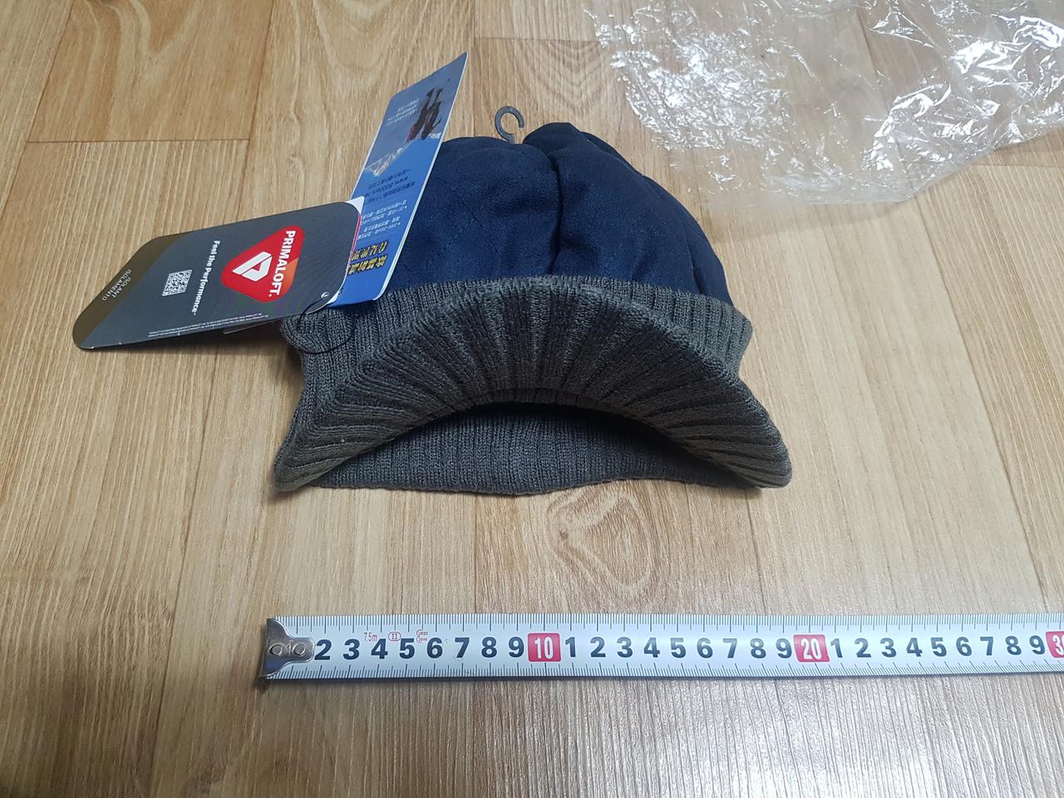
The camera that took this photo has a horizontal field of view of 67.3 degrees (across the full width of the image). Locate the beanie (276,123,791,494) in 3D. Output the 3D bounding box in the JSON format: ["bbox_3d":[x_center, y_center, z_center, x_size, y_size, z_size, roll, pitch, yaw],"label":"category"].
[{"bbox_3d":[0.001,-0.061,0.322,0.203,0.085,0.182,-1,63,-3],"label":"beanie"}]

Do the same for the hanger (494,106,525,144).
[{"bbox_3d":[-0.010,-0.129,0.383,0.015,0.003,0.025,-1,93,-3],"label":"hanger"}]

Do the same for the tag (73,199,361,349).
[{"bbox_3d":[-0.133,-0.051,0.331,0.133,0.002,0.056,-6,60,18],"label":"tag"}]

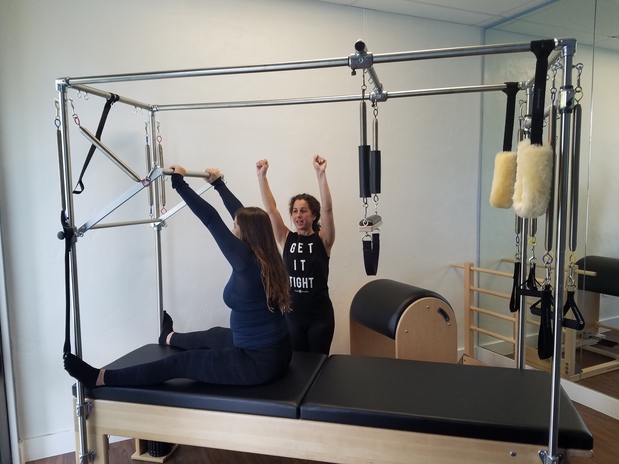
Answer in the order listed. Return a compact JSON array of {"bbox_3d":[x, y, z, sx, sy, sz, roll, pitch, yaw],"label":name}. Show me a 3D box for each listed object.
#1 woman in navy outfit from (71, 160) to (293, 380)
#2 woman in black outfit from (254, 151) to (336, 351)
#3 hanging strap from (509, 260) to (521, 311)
[{"bbox_3d":[-0.602,0.213,2.517,1.060,1.100,0.800,1,5,14],"label":"woman in navy outfit"},{"bbox_3d":[-0.060,0.442,3.060,0.530,1.870,0.380,1,5,13],"label":"woman in black outfit"},{"bbox_3d":[1.100,0.291,2.491,0.058,0.285,0.050,1,5,14],"label":"hanging strap"}]

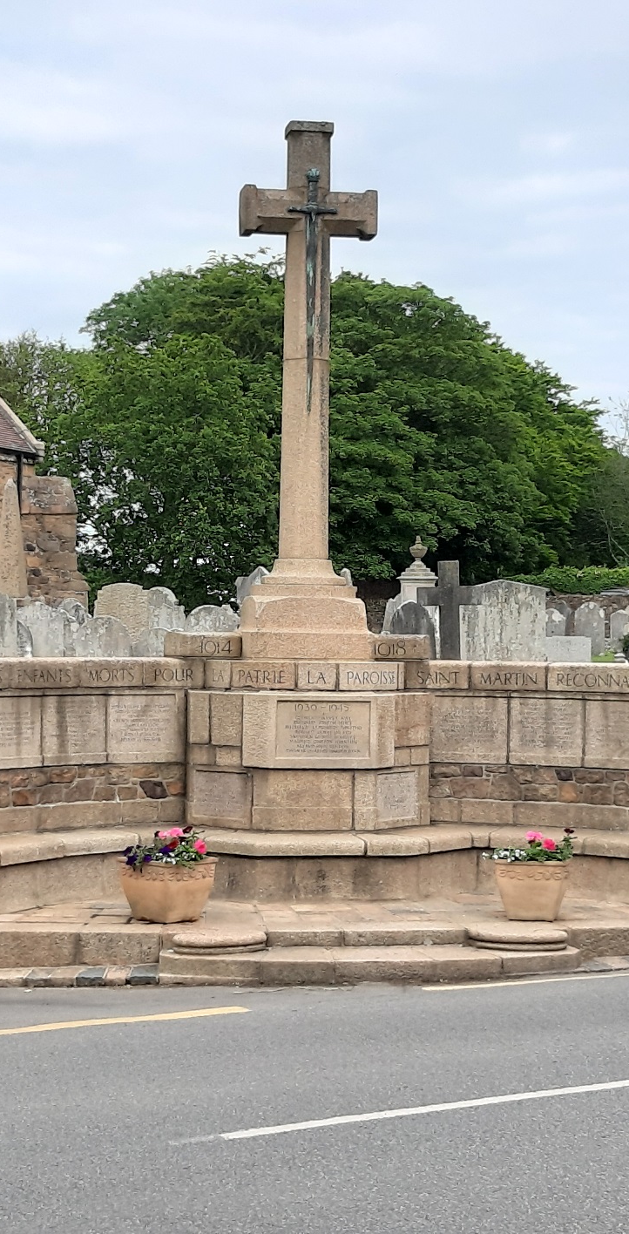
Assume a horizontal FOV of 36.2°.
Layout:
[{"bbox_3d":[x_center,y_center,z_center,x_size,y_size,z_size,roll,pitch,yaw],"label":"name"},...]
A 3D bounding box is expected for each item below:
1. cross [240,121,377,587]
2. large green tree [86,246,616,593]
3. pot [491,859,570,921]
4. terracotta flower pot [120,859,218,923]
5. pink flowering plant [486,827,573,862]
[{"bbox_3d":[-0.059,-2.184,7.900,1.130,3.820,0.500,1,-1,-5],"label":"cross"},{"bbox_3d":[0.876,-5.498,33.000,18.000,13.800,15.000,1,-1,0],"label":"large green tree"},{"bbox_3d":[1.488,1.823,6.560,0.475,0.410,0.475,0,-1,18],"label":"pot"},{"bbox_3d":[-0.984,1.793,6.460,0.480,0.400,0.480,0,-2,36],"label":"terracotta flower pot"},{"bbox_3d":[1.477,1.517,6.540,0.560,0.240,0.460,0,-1,18],"label":"pink flowering plant"}]

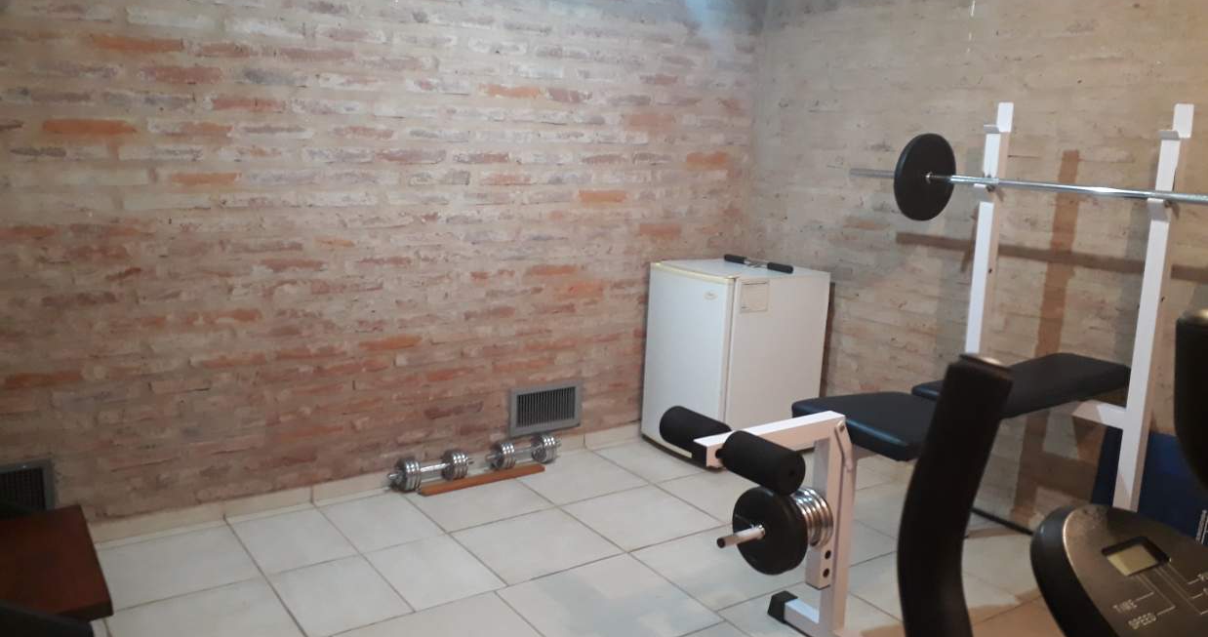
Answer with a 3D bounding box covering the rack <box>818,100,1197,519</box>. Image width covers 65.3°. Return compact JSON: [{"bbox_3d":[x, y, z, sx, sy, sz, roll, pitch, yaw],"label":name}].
[{"bbox_3d":[1.062,0.127,2.728,0.980,1.492,0.616,-6,15,-34],"label":"rack"}]

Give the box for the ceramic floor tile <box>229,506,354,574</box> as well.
[{"bbox_3d":[-1.036,0.732,3.129,0.294,0.010,0.427,-6,15,-34],"label":"ceramic floor tile"}]

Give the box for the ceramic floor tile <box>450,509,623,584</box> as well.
[{"bbox_3d":[-0.236,0.779,3.257,0.450,0.010,0.450,-6,15,-34],"label":"ceramic floor tile"}]

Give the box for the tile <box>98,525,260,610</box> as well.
[{"bbox_3d":[-1.372,0.787,2.997,0.450,0.010,0.450,-6,15,-34],"label":"tile"}]

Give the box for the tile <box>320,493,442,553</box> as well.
[{"bbox_3d":[-0.785,0.706,3.297,0.298,0.010,0.433,-6,15,-34],"label":"tile"}]

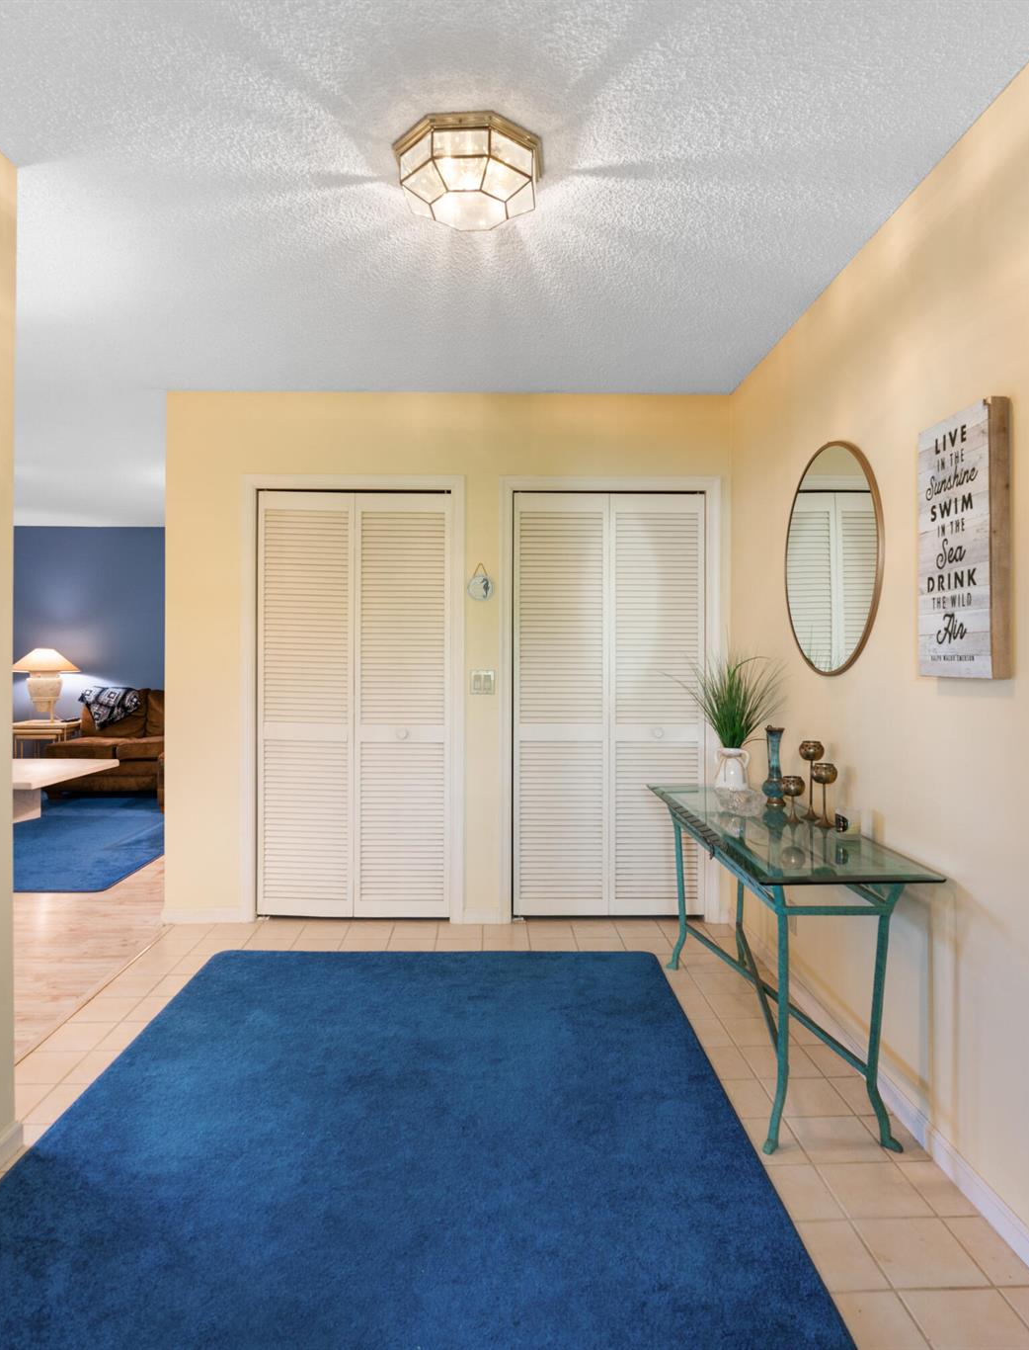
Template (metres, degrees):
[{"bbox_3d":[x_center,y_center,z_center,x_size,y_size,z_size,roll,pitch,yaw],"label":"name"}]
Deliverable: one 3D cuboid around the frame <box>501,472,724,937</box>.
[{"bbox_3d":[0.447,0.125,3.655,1.044,2.069,0.080,0,1,-1],"label":"frame"}]

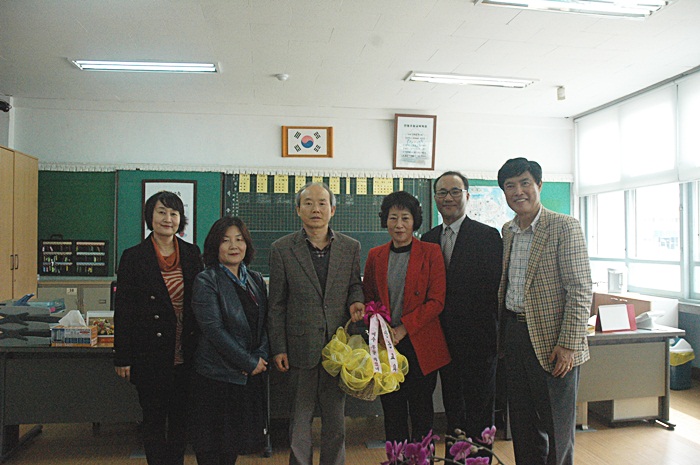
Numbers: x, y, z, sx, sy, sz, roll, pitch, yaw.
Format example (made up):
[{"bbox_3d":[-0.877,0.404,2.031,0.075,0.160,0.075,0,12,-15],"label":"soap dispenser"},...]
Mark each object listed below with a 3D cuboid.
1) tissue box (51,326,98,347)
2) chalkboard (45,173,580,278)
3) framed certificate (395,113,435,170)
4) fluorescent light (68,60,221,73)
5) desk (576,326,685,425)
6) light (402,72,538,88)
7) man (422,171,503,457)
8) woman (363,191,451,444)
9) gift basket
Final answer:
[{"bbox_3d":[-1.735,0.663,3.321,0.245,0.110,0.120,0,-1,-2],"label":"tissue box"},{"bbox_3d":[-0.314,-0.078,6.077,6.180,1.180,0.070,0,-1,-8],"label":"chalkboard"},{"bbox_3d":[0.772,-1.068,6.207,0.490,0.670,0.035,2,6,-8],"label":"framed certificate"},{"bbox_3d":[-1.813,-1.490,4.696,1.270,0.080,0.290,0,-1,-8],"label":"fluorescent light"},{"bbox_3d":[1.748,1.097,4.088,1.400,0.710,0.700,0,-1,-12],"label":"desk"},{"bbox_3d":[1.183,-1.475,5.080,1.270,0.080,0.290,0,-1,-8],"label":"light"},{"bbox_3d":[0.568,0.551,2.740,0.500,1.742,0.300,0,-1,12],"label":"man"},{"bbox_3d":[0.270,0.608,2.509,0.450,1.616,0.330,0,-1,10],"label":"woman"},{"bbox_3d":[0.070,0.522,2.380,0.370,0.420,0.320,0,-1,0],"label":"gift basket"}]

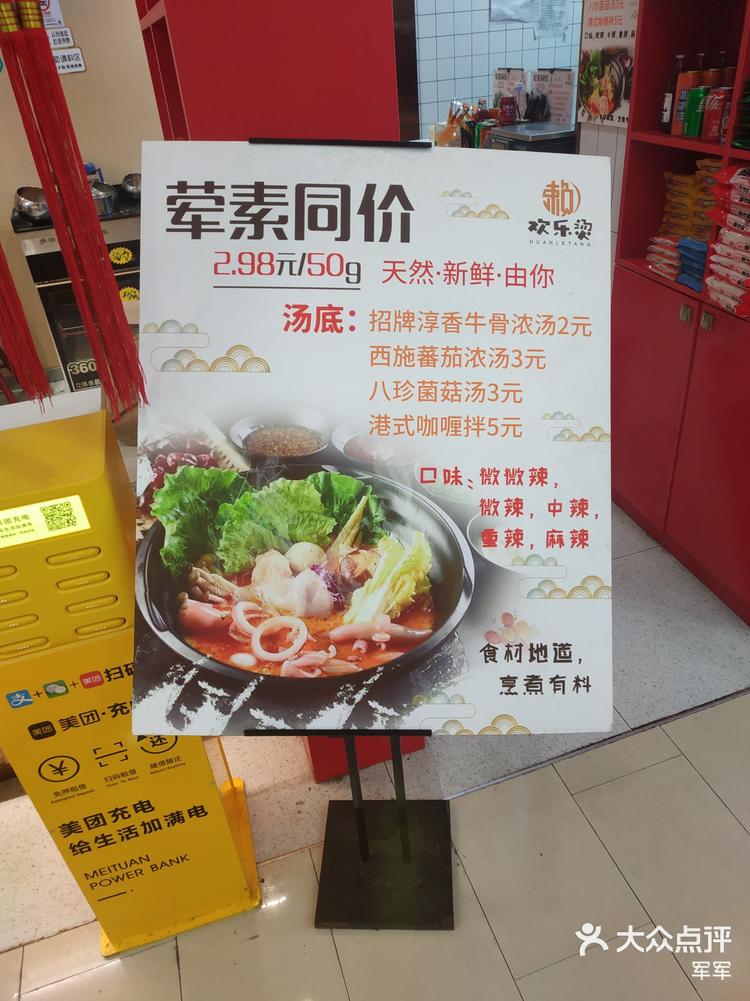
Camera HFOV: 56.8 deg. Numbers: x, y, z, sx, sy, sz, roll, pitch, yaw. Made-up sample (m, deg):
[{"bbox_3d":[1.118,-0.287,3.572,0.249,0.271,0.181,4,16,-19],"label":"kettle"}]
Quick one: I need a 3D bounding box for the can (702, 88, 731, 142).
[{"bbox_3d":[0.861,-0.965,1.736,0.066,0.115,0.066,16,39,30],"label":"can"}]

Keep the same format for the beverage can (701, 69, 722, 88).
[{"bbox_3d":[0.898,-1.074,1.869,0.058,0.146,0.058,15,39,29],"label":"beverage can"}]

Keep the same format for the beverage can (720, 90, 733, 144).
[{"bbox_3d":[0.882,-0.933,1.684,0.066,0.115,0.066,16,39,31],"label":"beverage can"}]

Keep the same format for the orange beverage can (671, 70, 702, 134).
[{"bbox_3d":[0.841,-1.074,1.875,0.058,0.146,0.058,-5,34,3],"label":"orange beverage can"}]

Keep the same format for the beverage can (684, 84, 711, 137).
[{"bbox_3d":[0.851,-1.015,1.815,0.066,0.115,0.066,15,38,29],"label":"beverage can"}]

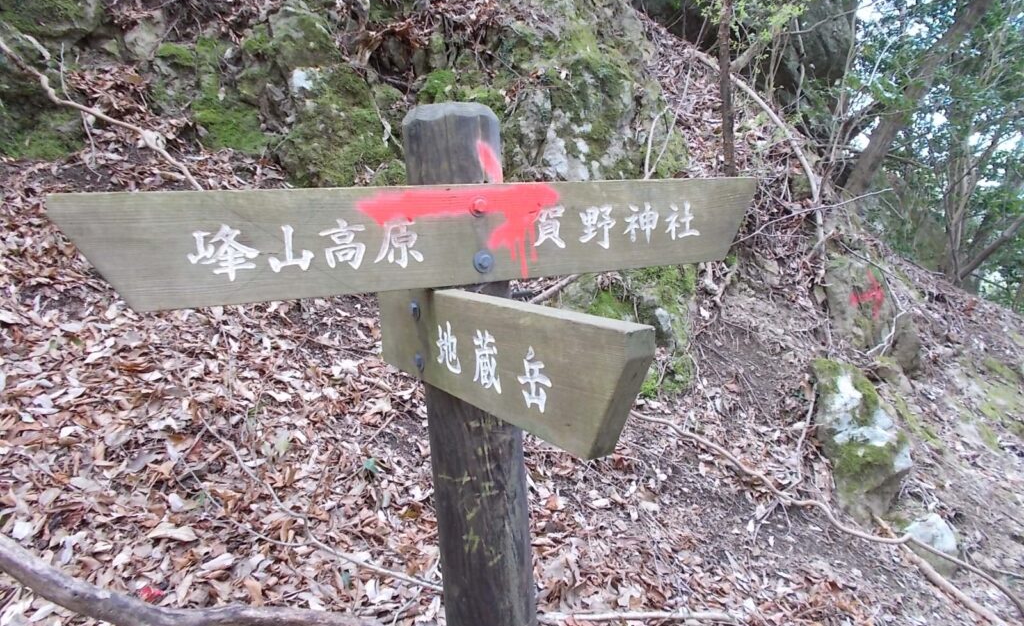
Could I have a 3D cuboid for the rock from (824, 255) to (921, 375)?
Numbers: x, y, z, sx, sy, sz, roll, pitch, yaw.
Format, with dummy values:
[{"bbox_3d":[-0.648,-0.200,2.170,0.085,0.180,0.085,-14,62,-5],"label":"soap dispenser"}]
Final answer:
[{"bbox_3d":[1.547,0.011,3.300,0.390,0.490,0.340,0,8,25],"label":"rock"}]

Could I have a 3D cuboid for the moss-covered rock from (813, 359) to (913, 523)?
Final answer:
[{"bbox_3d":[1.185,0.434,2.600,0.320,0.510,0.330,0,8,24],"label":"moss-covered rock"}]

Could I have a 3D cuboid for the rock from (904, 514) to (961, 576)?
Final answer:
[{"bbox_3d":[1.282,0.710,2.350,0.160,0.180,0.160,0,8,29],"label":"rock"}]

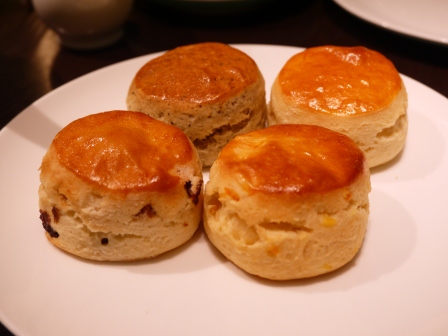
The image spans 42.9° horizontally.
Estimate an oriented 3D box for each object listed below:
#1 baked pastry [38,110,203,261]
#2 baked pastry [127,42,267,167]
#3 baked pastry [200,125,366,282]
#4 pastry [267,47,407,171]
[{"bbox_3d":[-0.041,0.005,0.224,0.063,0.038,0.063,-1,37,0],"label":"baked pastry"},{"bbox_3d":[-0.012,-0.032,0.270,0.064,0.039,0.064,-1,37,0],"label":"baked pastry"},{"bbox_3d":[0.024,0.009,0.216,0.063,0.038,0.063,-1,37,0],"label":"baked pastry"},{"bbox_3d":[0.052,-0.028,0.262,0.062,0.040,0.062,-1,37,0],"label":"pastry"}]

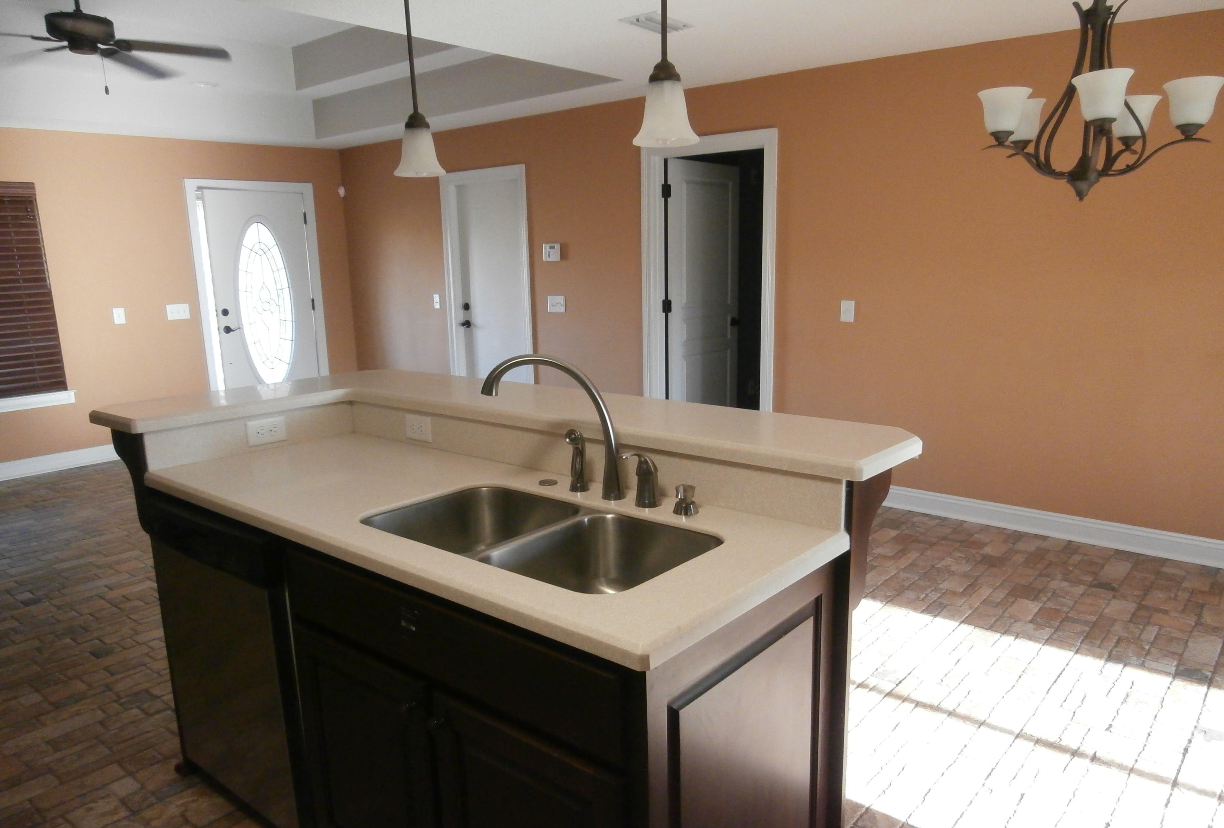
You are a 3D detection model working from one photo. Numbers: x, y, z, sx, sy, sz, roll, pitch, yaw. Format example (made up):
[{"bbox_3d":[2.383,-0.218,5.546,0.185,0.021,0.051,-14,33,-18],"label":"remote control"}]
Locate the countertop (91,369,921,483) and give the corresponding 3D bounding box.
[{"bbox_3d":[-0.393,0.033,2.096,2.007,0.039,0.984,7,14,40],"label":"countertop"}]

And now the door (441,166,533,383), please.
[{"bbox_3d":[-0.959,-0.839,6.762,0.985,2.115,0.120,7,14,40],"label":"door"}]

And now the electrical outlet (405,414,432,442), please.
[{"bbox_3d":[-0.566,0.042,2.466,0.117,0.072,0.008,7,14,40],"label":"electrical outlet"}]

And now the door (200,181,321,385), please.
[{"bbox_3d":[-2.996,-0.871,7.352,0.050,2.040,0.914,6,13,36],"label":"door"}]

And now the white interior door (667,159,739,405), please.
[{"bbox_3d":[0.661,-0.723,6.040,0.040,2.040,0.813,7,14,40],"label":"white interior door"}]

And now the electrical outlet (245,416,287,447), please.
[{"bbox_3d":[-1.001,0.050,2.468,0.008,0.071,0.116,7,14,40],"label":"electrical outlet"}]

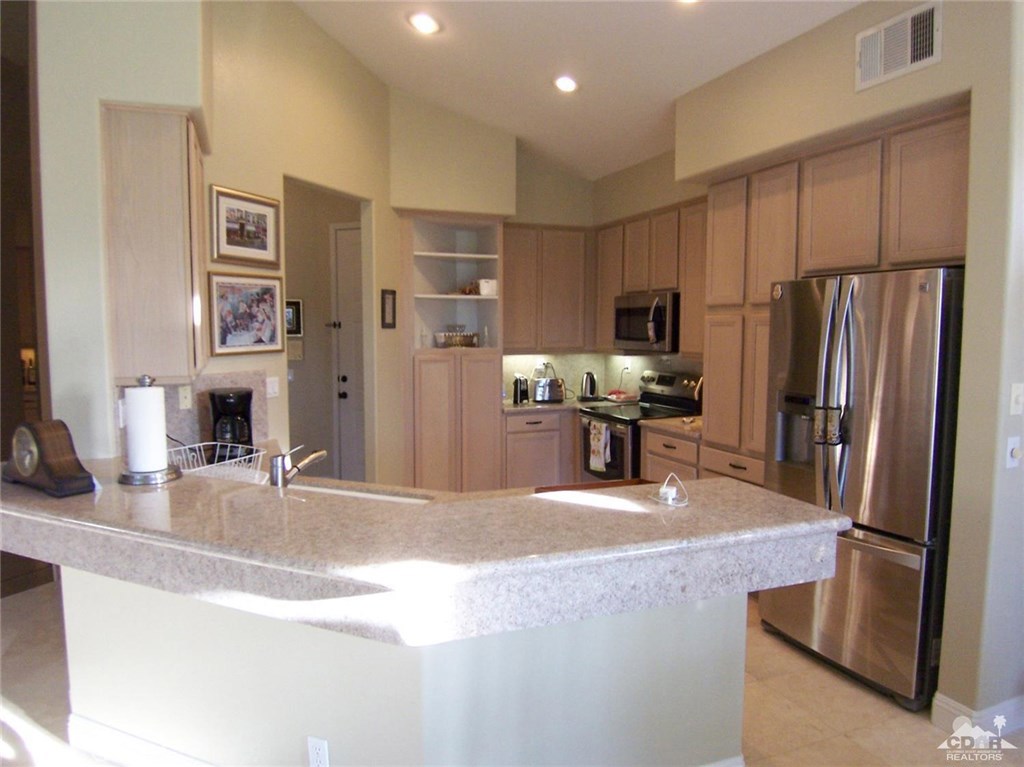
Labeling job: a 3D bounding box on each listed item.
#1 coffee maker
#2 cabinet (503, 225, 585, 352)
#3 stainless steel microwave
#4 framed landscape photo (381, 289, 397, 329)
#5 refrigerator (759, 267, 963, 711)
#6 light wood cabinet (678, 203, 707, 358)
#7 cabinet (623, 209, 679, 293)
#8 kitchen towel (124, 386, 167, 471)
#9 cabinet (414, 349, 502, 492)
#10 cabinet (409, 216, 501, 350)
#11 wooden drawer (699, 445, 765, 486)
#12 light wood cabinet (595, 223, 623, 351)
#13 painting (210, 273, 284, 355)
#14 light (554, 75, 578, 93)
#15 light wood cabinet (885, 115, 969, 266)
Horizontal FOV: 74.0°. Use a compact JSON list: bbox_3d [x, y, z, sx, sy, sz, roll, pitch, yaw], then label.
[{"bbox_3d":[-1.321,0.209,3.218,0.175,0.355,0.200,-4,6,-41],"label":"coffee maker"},{"bbox_3d":[0.188,-0.805,5.936,0.890,1.070,0.330,-2,5,-24],"label":"cabinet"},{"bbox_3d":[1.159,-0.465,5.240,0.427,0.421,0.752,-2,5,-23],"label":"stainless steel microwave"},{"bbox_3d":[-0.872,-0.525,4.828,0.020,0.268,0.205,2,5,21],"label":"framed landscape photo"},{"bbox_3d":[1.806,0.402,3.226,0.844,1.778,0.883,-2,5,-23],"label":"refrigerator"},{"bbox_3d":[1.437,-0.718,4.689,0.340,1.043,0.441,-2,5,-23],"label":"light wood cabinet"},{"bbox_3d":[1.200,-0.982,5.218,0.340,0.597,0.742,-2,5,-23],"label":"cabinet"},{"bbox_3d":[-1.238,0.144,2.316,0.128,0.280,0.128,-2,5,-24],"label":"kitchen towel"},{"bbox_3d":[-0.532,0.398,5.556,0.737,1.373,0.601,-2,5,-23],"label":"cabinet"},{"bbox_3d":[-0.523,-0.784,5.437,0.752,1.014,0.543,-2,5,-23],"label":"cabinet"},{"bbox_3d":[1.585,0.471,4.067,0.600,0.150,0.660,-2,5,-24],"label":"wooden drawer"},{"bbox_3d":[0.948,-0.798,5.804,0.330,1.080,0.450,-2,5,-24],"label":"light wood cabinet"},{"bbox_3d":[-1.370,-0.362,3.564,0.030,0.410,0.535,2,5,21],"label":"painting"},{"bbox_3d":[0.340,-1.870,4.228,0.165,0.040,0.165,13,-1,0],"label":"light"},{"bbox_3d":[2.040,-0.806,2.949,0.606,0.611,0.466,-2,5,-23],"label":"light wood cabinet"}]

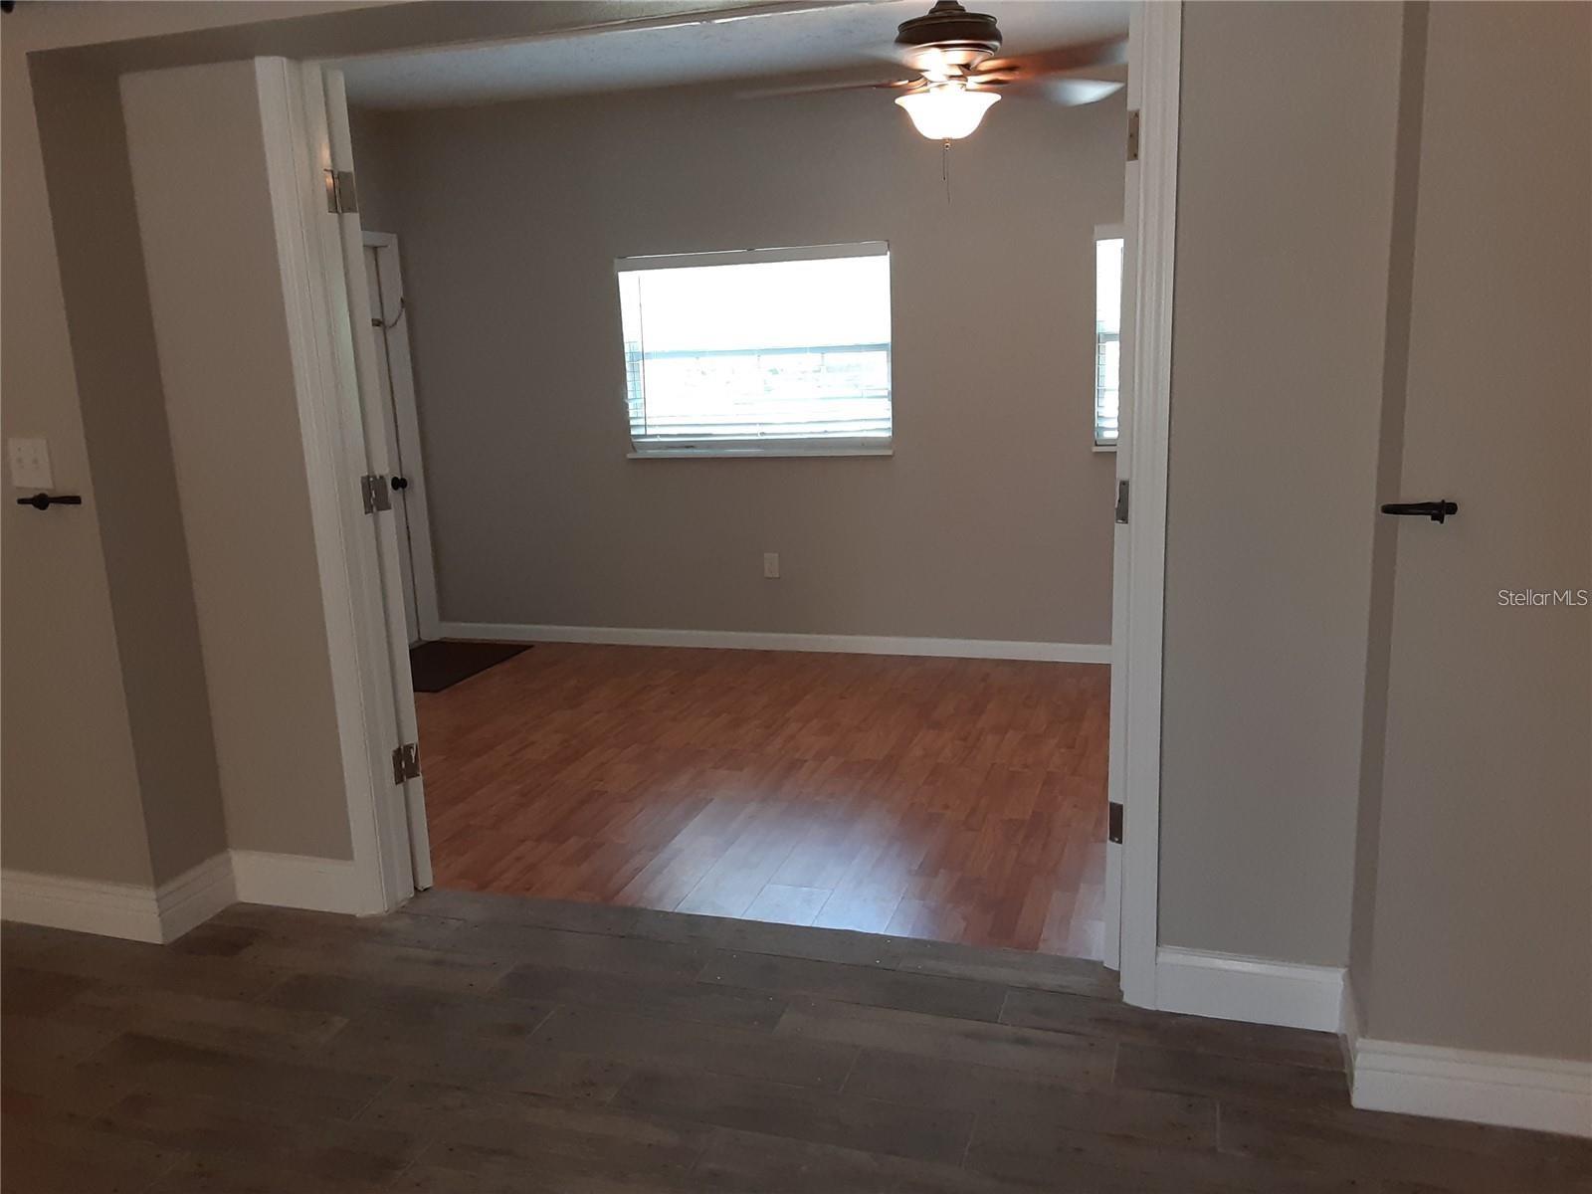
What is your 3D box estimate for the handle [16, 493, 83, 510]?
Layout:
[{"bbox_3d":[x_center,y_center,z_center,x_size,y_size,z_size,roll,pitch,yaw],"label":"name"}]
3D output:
[{"bbox_3d":[-1.650,-0.210,2.744,0.122,0.038,0.090,2,13,17],"label":"handle"}]

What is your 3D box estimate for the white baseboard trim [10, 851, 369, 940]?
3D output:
[{"bbox_3d":[-1.595,0.749,3.173,1.000,0.148,0.250,2,13,17],"label":"white baseboard trim"}]

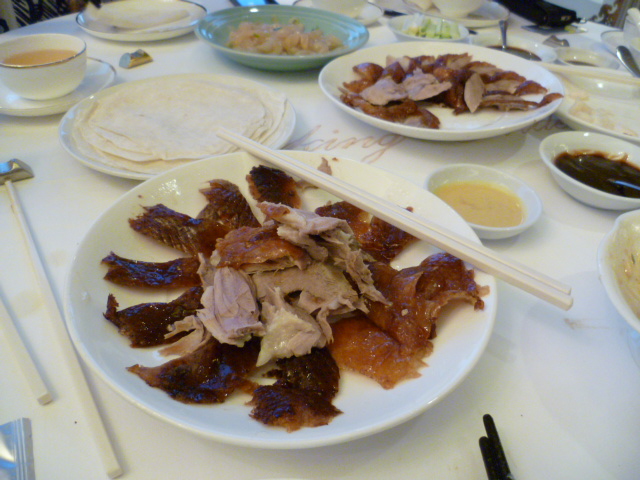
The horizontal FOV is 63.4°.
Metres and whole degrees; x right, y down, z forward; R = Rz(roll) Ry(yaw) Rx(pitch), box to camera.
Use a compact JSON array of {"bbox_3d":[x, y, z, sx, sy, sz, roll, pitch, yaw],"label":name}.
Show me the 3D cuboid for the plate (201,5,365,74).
[{"bbox_3d":[-0.047,-0.257,0.667,0.215,0.034,0.215,2,38,-2],"label":"plate"}]

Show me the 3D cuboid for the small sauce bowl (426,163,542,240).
[{"bbox_3d":[0.121,-0.025,0.395,0.086,0.024,0.086,3,38,0],"label":"small sauce bowl"}]

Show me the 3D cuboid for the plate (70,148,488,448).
[{"bbox_3d":[-0.021,0.020,0.325,0.249,0.029,0.249,3,38,0],"label":"plate"}]

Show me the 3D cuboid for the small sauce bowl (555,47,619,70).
[{"bbox_3d":[0.333,-0.217,0.653,0.076,0.022,0.076,3,38,0],"label":"small sauce bowl"}]

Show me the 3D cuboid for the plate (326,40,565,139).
[{"bbox_3d":[0.127,-0.162,0.565,0.255,0.029,0.255,1,38,-1],"label":"plate"}]

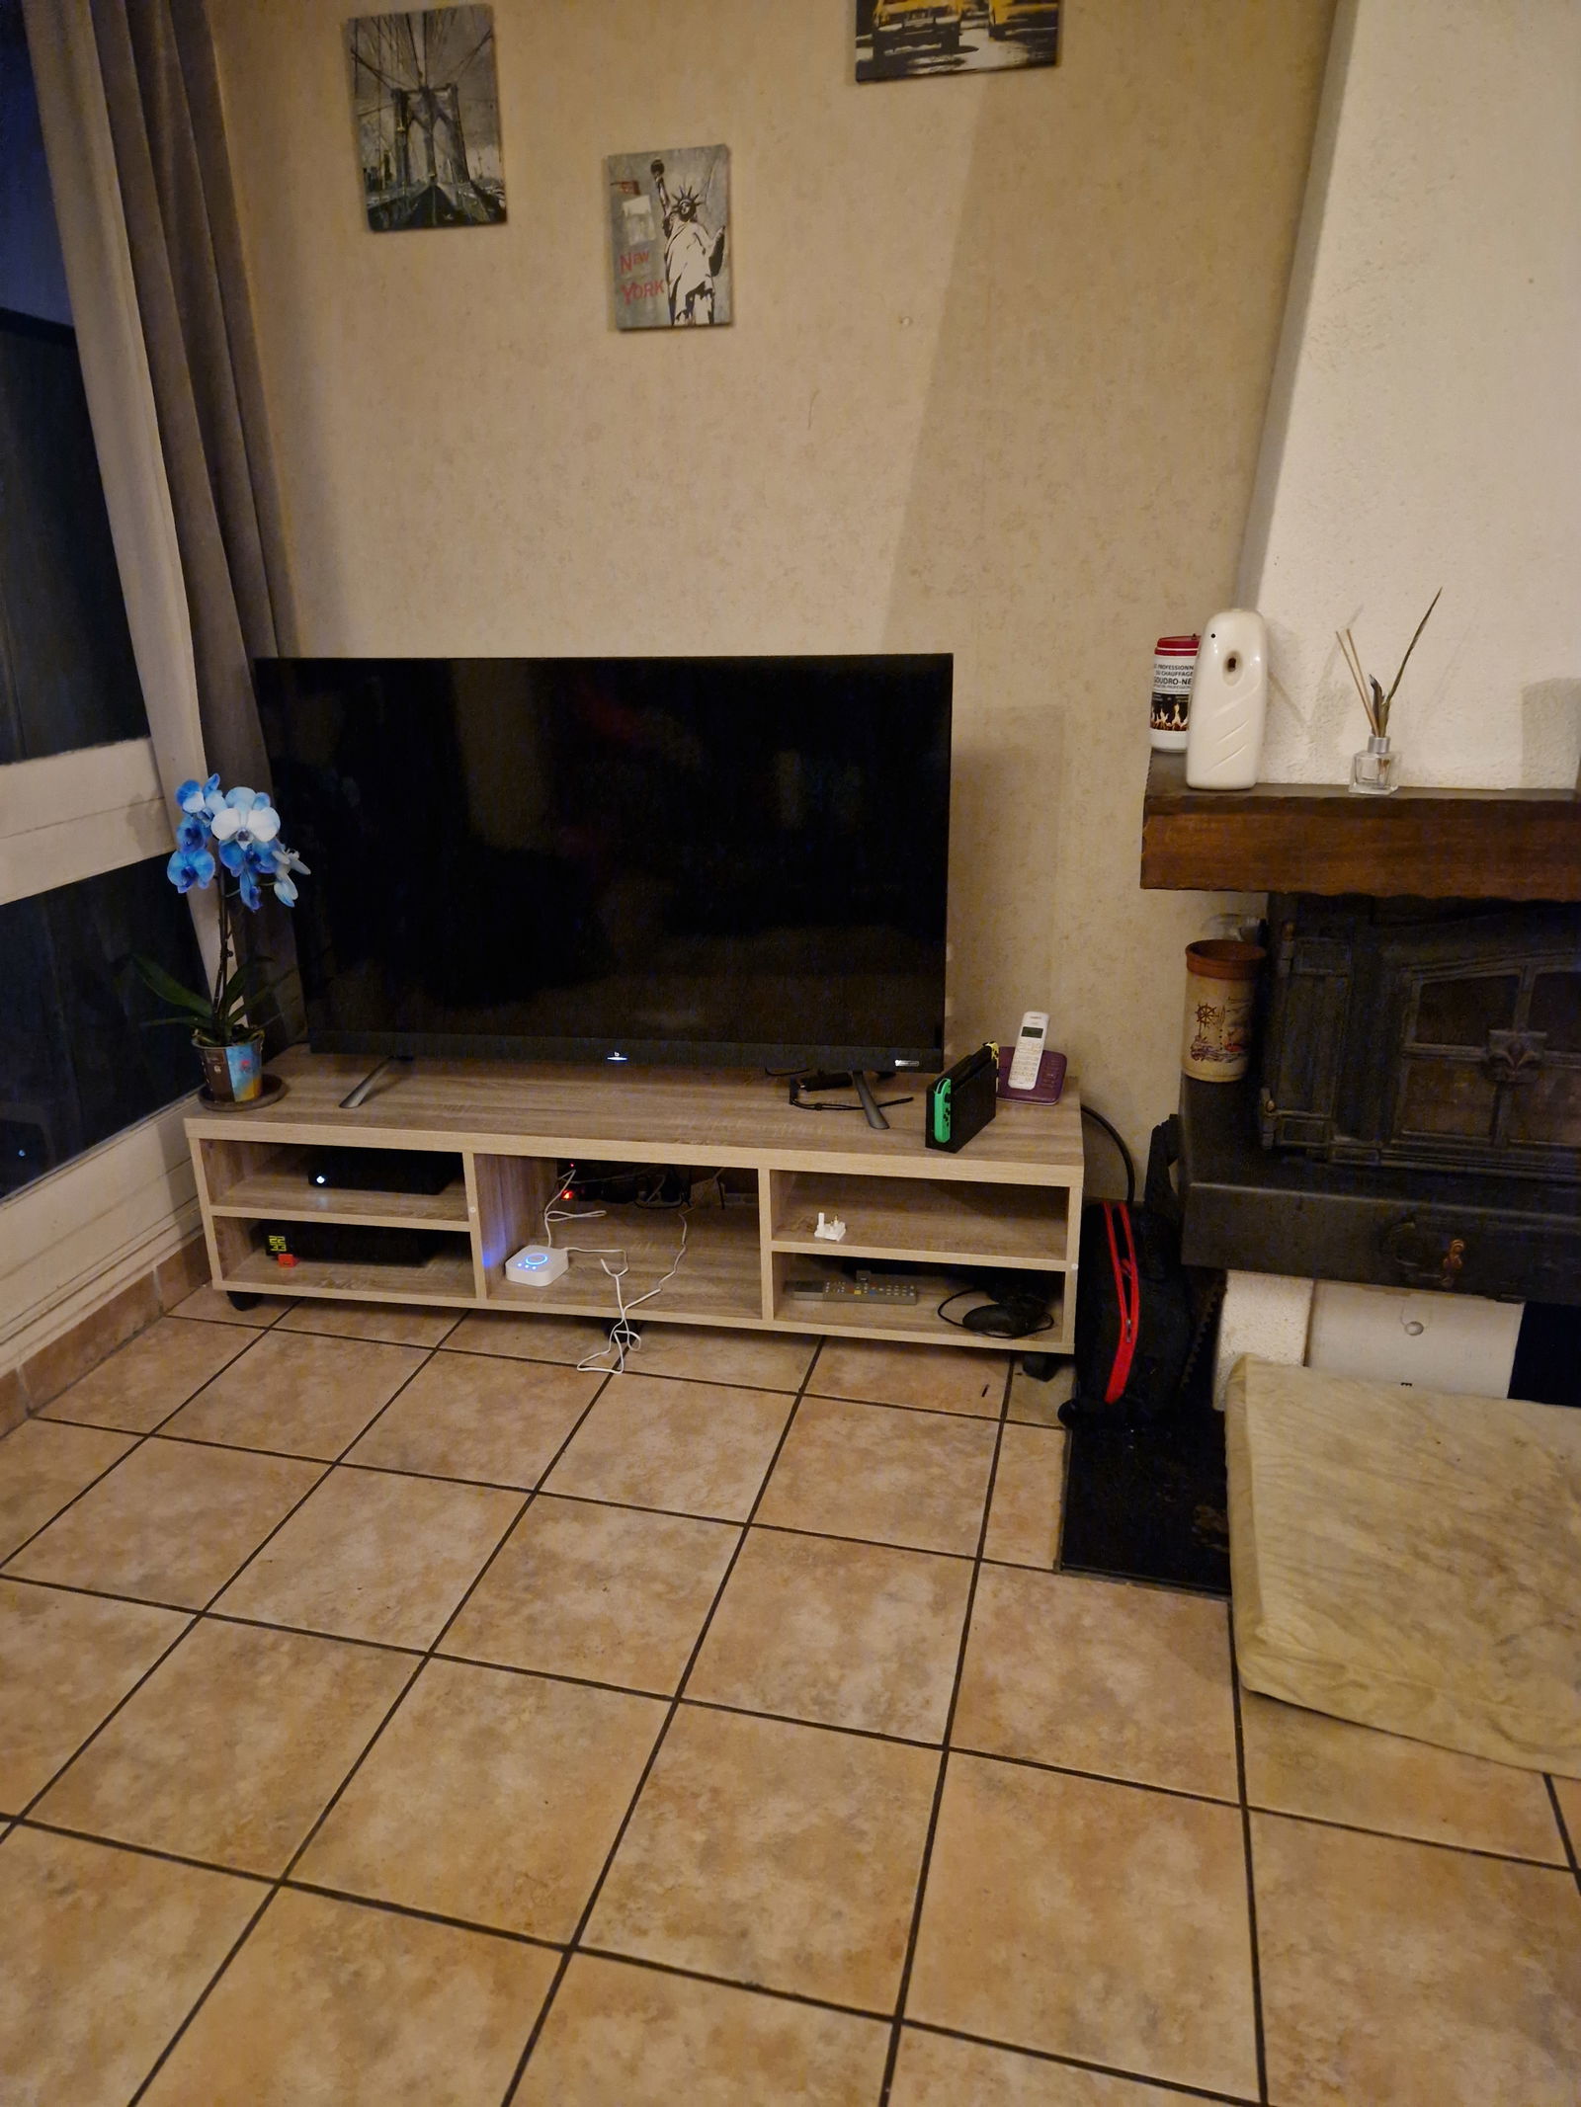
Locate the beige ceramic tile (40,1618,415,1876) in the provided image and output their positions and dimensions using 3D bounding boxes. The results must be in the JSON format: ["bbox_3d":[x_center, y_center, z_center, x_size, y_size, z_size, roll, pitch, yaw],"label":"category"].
[{"bbox_3d":[-0.680,0.842,1.726,0.333,0.010,0.333,4,21,13],"label":"beige ceramic tile"}]

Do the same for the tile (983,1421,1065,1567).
[{"bbox_3d":[0.364,0.672,2.143,0.100,0.010,0.333,4,21,13],"label":"tile"}]

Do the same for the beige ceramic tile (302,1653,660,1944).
[{"bbox_3d":[-0.345,0.855,1.630,0.333,0.010,0.333,4,21,14],"label":"beige ceramic tile"}]

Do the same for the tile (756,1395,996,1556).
[{"bbox_3d":[0.146,0.657,2.195,0.333,0.010,0.333,4,21,13],"label":"tile"}]

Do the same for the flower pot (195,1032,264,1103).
[{"bbox_3d":[-1.031,0.028,2.591,0.122,0.100,0.122,-1,20,0],"label":"flower pot"}]

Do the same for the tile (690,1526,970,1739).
[{"bbox_3d":[0.064,0.772,1.879,0.333,0.010,0.333,4,21,13],"label":"tile"}]

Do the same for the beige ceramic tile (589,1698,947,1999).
[{"bbox_3d":[-0.018,0.887,1.569,0.333,0.010,0.333,4,21,13],"label":"beige ceramic tile"}]

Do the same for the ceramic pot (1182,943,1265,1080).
[{"bbox_3d":[0.772,-0.075,2.508,0.136,0.227,0.136,4,21,13],"label":"ceramic pot"}]

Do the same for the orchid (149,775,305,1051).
[{"bbox_3d":[-0.992,-0.233,2.417,0.260,0.473,0.180,3,21,11],"label":"orchid"}]

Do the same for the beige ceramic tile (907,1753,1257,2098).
[{"bbox_3d":[0.310,0.900,1.472,0.333,0.010,0.333,4,21,14],"label":"beige ceramic tile"}]

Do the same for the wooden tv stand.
[{"bbox_3d":[-0.270,0.273,2.658,1.593,0.410,0.413,2,20,10],"label":"wooden tv stand"}]

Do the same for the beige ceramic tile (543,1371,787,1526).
[{"bbox_3d":[-0.186,0.634,2.267,0.333,0.010,0.333,4,21,13],"label":"beige ceramic tile"}]

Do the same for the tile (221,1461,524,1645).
[{"bbox_3d":[-0.598,0.726,2.036,0.333,0.010,0.333,4,21,13],"label":"tile"}]

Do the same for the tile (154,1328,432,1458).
[{"bbox_3d":[-0.850,0.590,2.433,0.333,0.010,0.333,4,21,13],"label":"tile"}]

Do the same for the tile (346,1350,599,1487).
[{"bbox_3d":[-0.509,0.604,2.318,0.333,0.010,0.333,4,21,14],"label":"tile"}]

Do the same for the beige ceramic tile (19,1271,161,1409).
[{"bbox_3d":[-1.245,0.510,2.502,0.010,0.085,0.327,5,21,16],"label":"beige ceramic tile"}]

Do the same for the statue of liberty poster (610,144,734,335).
[{"bbox_3d":[-0.198,-1.364,2.353,0.201,0.259,0.020,3,21,11],"label":"statue of liberty poster"}]

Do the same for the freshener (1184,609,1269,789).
[{"bbox_3d":[0.558,-0.454,1.786,0.081,0.222,0.072,3,21,11],"label":"freshener"}]

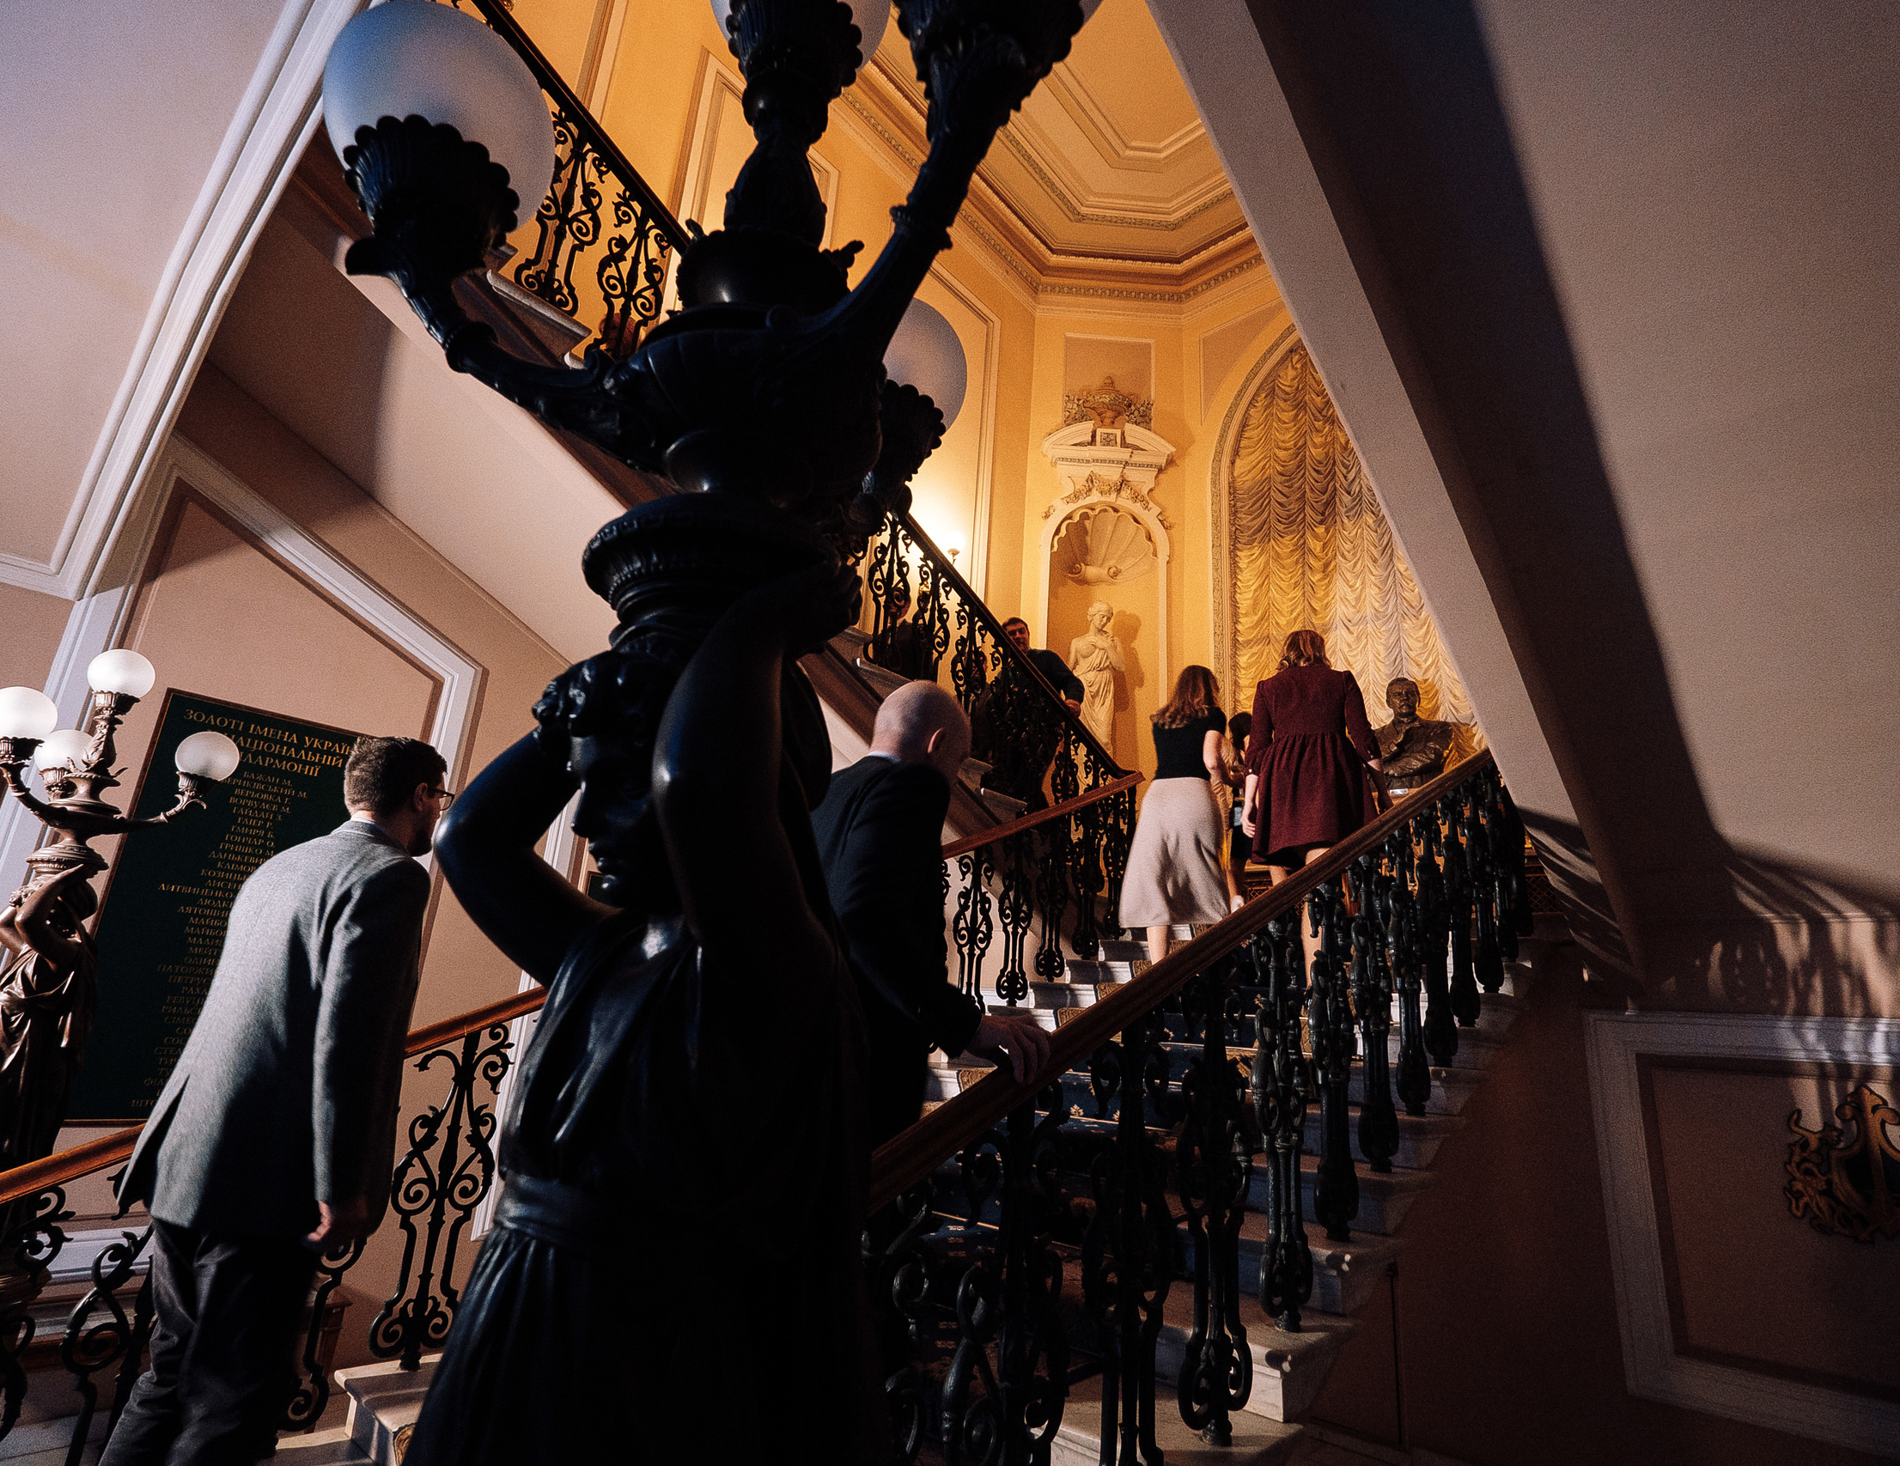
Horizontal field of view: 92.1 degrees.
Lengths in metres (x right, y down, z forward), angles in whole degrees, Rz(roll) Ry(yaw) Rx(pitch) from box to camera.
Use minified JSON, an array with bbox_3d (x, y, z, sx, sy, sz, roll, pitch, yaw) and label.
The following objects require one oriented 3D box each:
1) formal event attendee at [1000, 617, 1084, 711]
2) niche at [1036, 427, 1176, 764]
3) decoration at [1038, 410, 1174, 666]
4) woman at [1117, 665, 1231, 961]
[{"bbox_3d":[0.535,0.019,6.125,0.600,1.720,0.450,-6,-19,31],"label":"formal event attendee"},{"bbox_3d":[1.334,-1.146,7.919,1.220,3.580,0.450,4,-16,0],"label":"niche"},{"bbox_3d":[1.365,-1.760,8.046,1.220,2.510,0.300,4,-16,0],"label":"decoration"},{"bbox_3d":[1.125,0.462,4.452,0.500,1.690,0.500,-11,-22,42],"label":"woman"}]

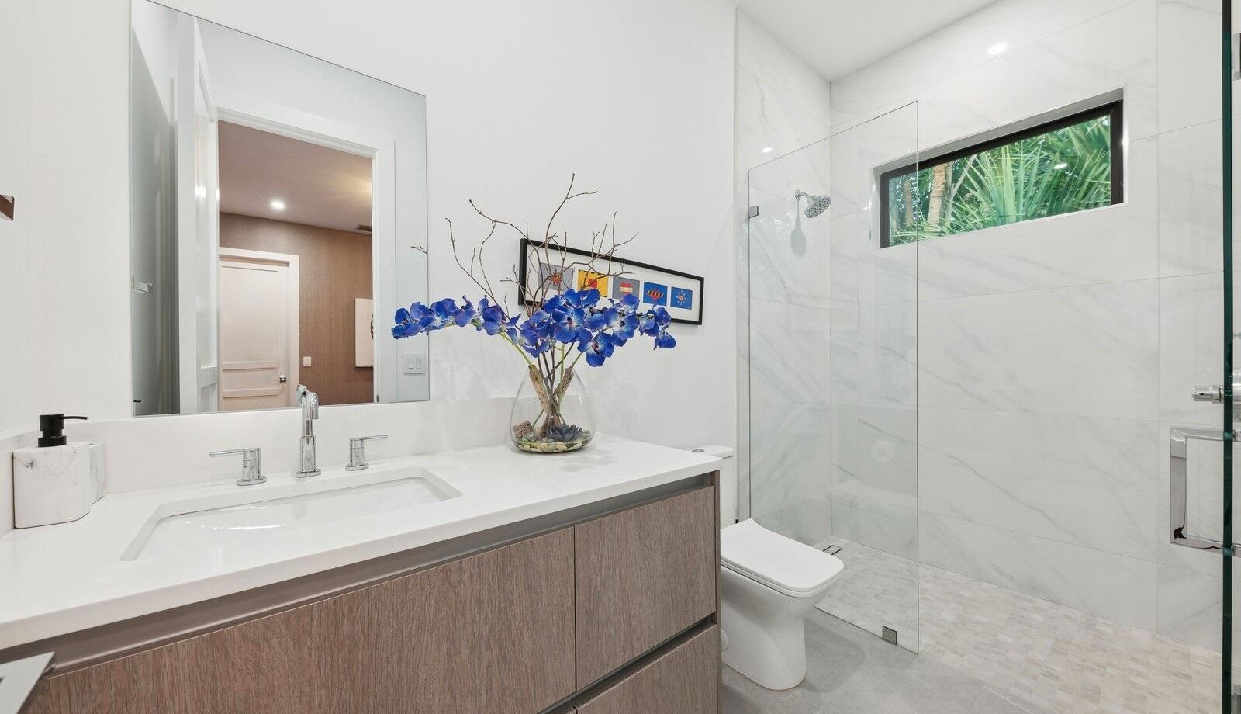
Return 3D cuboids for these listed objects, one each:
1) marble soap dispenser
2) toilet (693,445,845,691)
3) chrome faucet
[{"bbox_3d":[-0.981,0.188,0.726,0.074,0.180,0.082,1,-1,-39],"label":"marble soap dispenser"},{"bbox_3d":[0.515,0.818,1.669,0.366,0.789,0.663,1,-1,-39],"label":"toilet"},{"bbox_3d":[-0.711,0.180,0.946,0.050,0.203,0.178,1,-1,-39],"label":"chrome faucet"}]

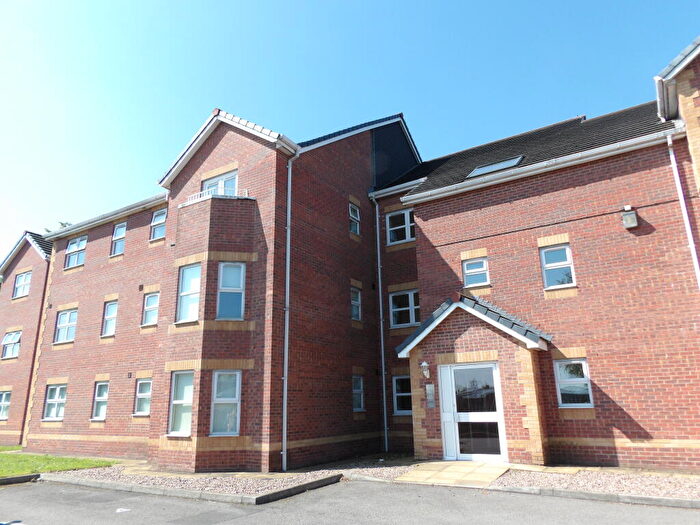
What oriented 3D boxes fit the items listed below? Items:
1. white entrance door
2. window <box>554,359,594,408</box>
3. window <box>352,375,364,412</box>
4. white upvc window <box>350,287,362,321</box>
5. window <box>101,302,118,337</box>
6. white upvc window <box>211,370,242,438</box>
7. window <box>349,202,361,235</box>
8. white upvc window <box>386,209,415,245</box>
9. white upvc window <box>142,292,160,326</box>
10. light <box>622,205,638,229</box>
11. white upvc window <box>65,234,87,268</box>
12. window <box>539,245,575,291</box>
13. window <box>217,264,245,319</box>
[{"bbox_3d":[2.694,3.298,10.775,1.420,2.080,0.120,-11,-19,30],"label":"white entrance door"},{"bbox_3d":[4.846,2.619,10.547,0.686,1.034,0.120,-11,-19,30],"label":"window"},{"bbox_3d":[0.206,3.794,14.085,0.120,1.030,0.670,-11,-19,30],"label":"window"},{"bbox_3d":[0.172,1.265,14.830,0.120,1.029,0.688,-11,-19,30],"label":"white upvc window"},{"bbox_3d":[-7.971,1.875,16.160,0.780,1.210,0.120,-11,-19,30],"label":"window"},{"bbox_3d":[-2.856,3.214,11.161,0.660,1.460,0.120,2,-16,-11],"label":"white upvc window"},{"bbox_3d":[0.123,-1.384,15.631,0.130,0.984,0.688,-11,-19,30],"label":"window"},{"bbox_3d":[1.871,-1.227,16.087,1.500,1.186,0.120,-11,-19,30],"label":"white upvc window"},{"bbox_3d":[-6.166,1.451,15.097,0.791,1.059,0.120,-11,-19,30],"label":"white upvc window"},{"bbox_3d":[6.087,-0.991,10.571,0.260,0.530,0.200,-11,-19,30],"label":"light"},{"bbox_3d":[-10.244,-0.377,18.212,1.339,1.198,0.130,-11,-19,30],"label":"white upvc window"},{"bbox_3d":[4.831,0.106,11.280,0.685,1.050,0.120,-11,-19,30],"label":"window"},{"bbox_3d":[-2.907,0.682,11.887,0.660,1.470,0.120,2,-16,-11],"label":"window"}]

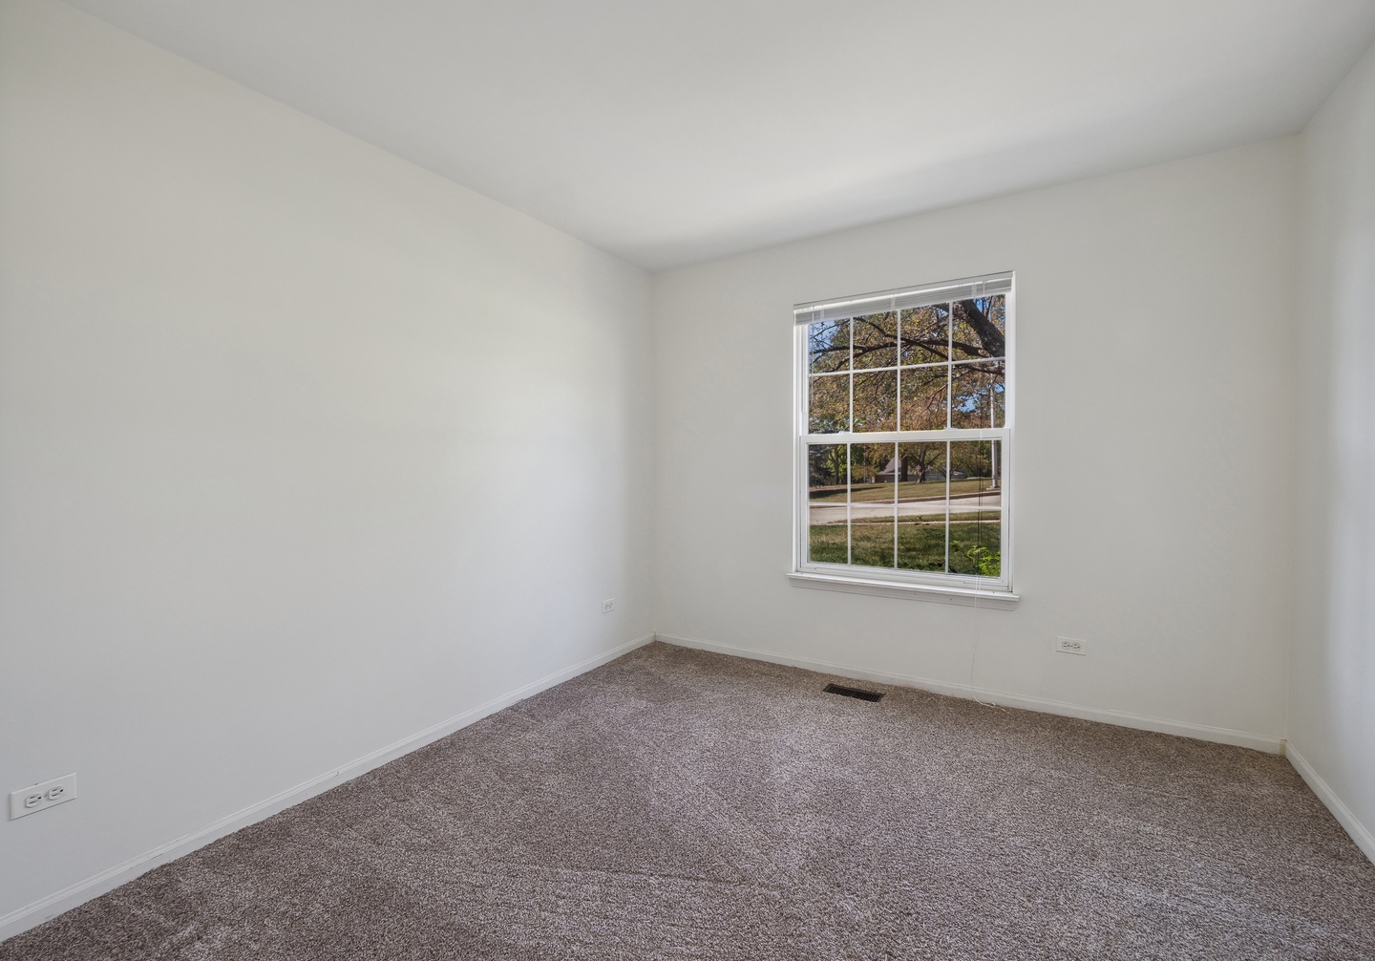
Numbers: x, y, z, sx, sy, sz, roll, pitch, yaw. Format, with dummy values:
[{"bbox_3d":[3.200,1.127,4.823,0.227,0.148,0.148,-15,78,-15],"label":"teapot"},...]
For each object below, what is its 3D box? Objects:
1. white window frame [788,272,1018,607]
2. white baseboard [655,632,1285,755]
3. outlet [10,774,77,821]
[{"bbox_3d":[1.100,-0.189,2.982,1.167,1.629,0.101,0,2,30],"label":"white window frame"},{"bbox_3d":[1.099,1.071,3.005,3.047,0.065,0.013,0,2,30],"label":"white baseboard"},{"bbox_3d":[-1.713,0.842,1.483,0.009,0.070,0.114,1,2,33],"label":"outlet"}]

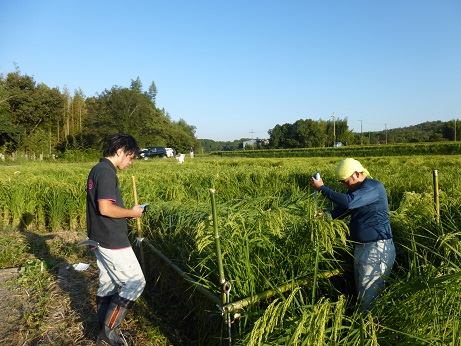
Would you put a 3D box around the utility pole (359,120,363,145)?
[{"bbox_3d":[48.988,-14.976,125.377,1.300,9.500,0.350,-2,5,0],"label":"utility pole"}]

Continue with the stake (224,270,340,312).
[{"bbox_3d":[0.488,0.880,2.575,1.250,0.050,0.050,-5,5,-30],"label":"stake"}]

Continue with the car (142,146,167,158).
[{"bbox_3d":[-12.486,-3.260,54.000,4.400,1.800,1.720,-4,5,-21],"label":"car"}]

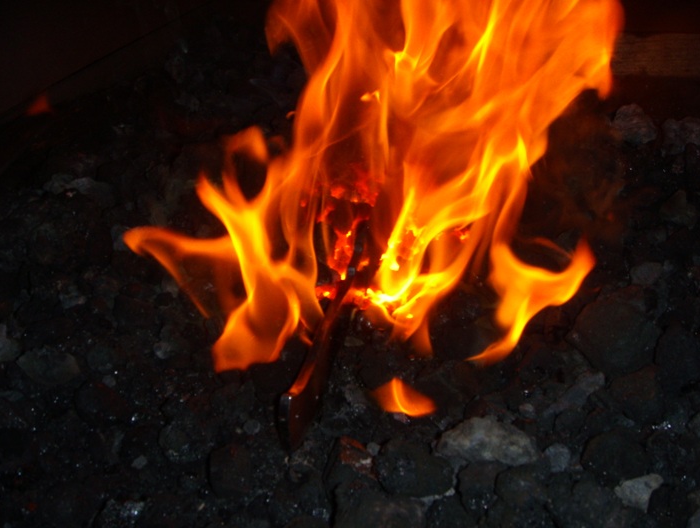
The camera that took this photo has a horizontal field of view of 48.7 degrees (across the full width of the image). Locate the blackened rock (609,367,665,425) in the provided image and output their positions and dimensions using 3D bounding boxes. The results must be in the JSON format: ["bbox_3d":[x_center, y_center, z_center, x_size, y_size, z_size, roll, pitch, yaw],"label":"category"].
[{"bbox_3d":[0.281,0.129,0.757,0.055,0.044,0.055,0,35,0],"label":"blackened rock"}]

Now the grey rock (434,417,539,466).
[{"bbox_3d":[0.126,0.163,0.709,0.097,0.049,0.068,0,35,0],"label":"grey rock"}]

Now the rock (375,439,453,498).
[{"bbox_3d":[0.056,0.181,0.683,0.069,0.047,0.057,0,35,0],"label":"rock"}]

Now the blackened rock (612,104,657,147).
[{"bbox_3d":[0.444,-0.216,1.207,0.069,0.055,0.069,0,35,0],"label":"blackened rock"}]

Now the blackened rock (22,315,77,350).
[{"bbox_3d":[-0.325,0.074,0.836,0.058,0.035,0.045,0,35,0],"label":"blackened rock"}]

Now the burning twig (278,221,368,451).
[{"bbox_3d":[-0.019,0.052,0.824,0.045,0.050,0.322,7,39,10],"label":"burning twig"}]

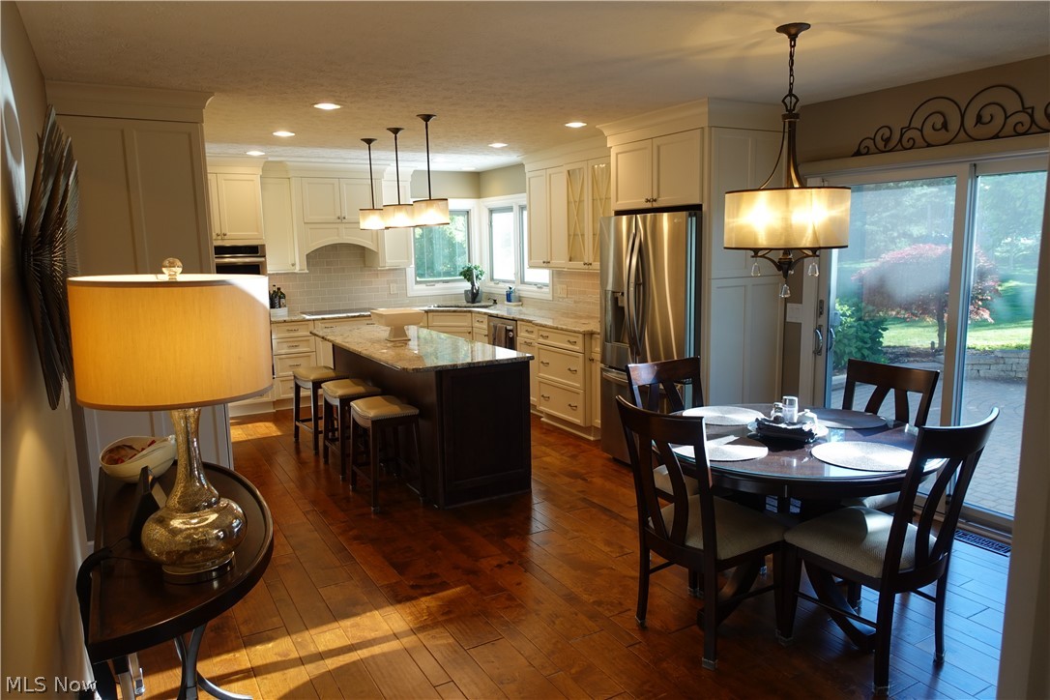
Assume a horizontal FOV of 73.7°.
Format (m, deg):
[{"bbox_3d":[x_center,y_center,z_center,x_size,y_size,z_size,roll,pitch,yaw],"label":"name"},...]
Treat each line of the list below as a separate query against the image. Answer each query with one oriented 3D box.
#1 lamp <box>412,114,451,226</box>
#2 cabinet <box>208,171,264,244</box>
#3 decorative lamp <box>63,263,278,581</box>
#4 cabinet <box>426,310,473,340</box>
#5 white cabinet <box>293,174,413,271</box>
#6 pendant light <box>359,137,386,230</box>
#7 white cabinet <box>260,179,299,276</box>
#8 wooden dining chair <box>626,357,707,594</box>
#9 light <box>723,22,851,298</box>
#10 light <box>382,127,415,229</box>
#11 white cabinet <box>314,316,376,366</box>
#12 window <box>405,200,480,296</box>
[{"bbox_3d":[-0.645,-1.193,4.661,0.250,0.705,0.250,-1,9,0],"label":"lamp"},{"bbox_3d":[-2.983,-1.339,6.746,0.760,0.660,0.600,-6,10,-29],"label":"cabinet"},{"bbox_3d":[-0.842,0.176,1.734,0.435,0.790,0.435,-6,10,-29],"label":"decorative lamp"},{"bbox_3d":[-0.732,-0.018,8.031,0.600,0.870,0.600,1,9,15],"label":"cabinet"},{"bbox_3d":[-1.863,-1.340,7.489,1.240,0.940,0.460,-6,10,-29],"label":"white cabinet"},{"bbox_3d":[-1.199,-1.293,5.488,0.230,0.690,0.230,-6,10,-30],"label":"pendant light"},{"bbox_3d":[-2.580,-1.281,7.202,0.365,0.938,0.320,-6,10,-30],"label":"white cabinet"},{"bbox_3d":[0.850,0.580,3.485,0.490,1.015,0.620,-6,10,-30],"label":"wooden dining chair"},{"bbox_3d":[1.083,-0.754,2.869,0.490,1.080,0.490,-6,10,-29],"label":"light"},{"bbox_3d":[-0.939,-1.263,5.156,0.250,0.705,0.250,-6,10,-30],"label":"light"},{"bbox_3d":[-1.946,0.053,7.544,0.740,0.880,0.600,-6,10,-30],"label":"white cabinet"},{"bbox_3d":[-0.993,-1.209,8.304,0.940,1.110,0.120,-6,10,-30],"label":"window"}]

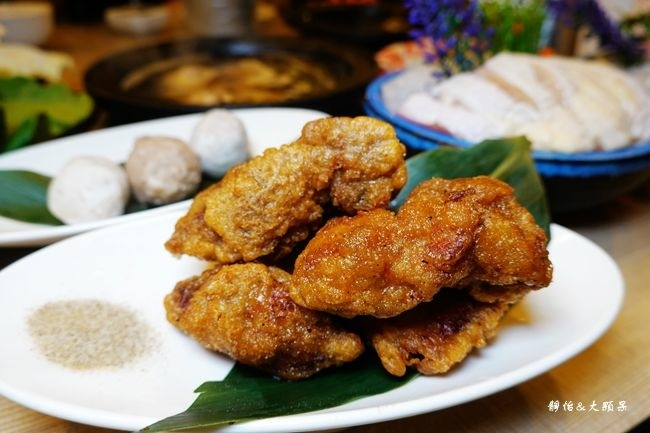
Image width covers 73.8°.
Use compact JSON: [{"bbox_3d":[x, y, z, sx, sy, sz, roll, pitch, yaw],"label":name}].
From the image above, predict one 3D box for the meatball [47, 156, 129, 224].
[{"bbox_3d":[-0.131,-0.014,0.240,0.041,0.039,0.041,2,33,0],"label":"meatball"}]

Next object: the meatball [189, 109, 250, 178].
[{"bbox_3d":[-0.071,-0.049,0.293,0.041,0.043,0.041,2,33,0],"label":"meatball"}]

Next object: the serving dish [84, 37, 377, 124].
[{"bbox_3d":[-0.096,-0.132,0.486,0.295,0.075,0.295,1,33,-1],"label":"serving dish"}]

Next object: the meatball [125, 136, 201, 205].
[{"bbox_3d":[-0.098,-0.028,0.262,0.042,0.040,0.042,2,33,0],"label":"meatball"}]

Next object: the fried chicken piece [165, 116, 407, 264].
[{"bbox_3d":[-0.018,-0.012,0.206,0.112,0.054,0.052,-11,35,-19],"label":"fried chicken piece"}]

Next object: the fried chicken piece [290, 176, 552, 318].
[{"bbox_3d":[0.037,0.012,0.168,0.098,0.045,0.055,-5,33,-11],"label":"fried chicken piece"}]

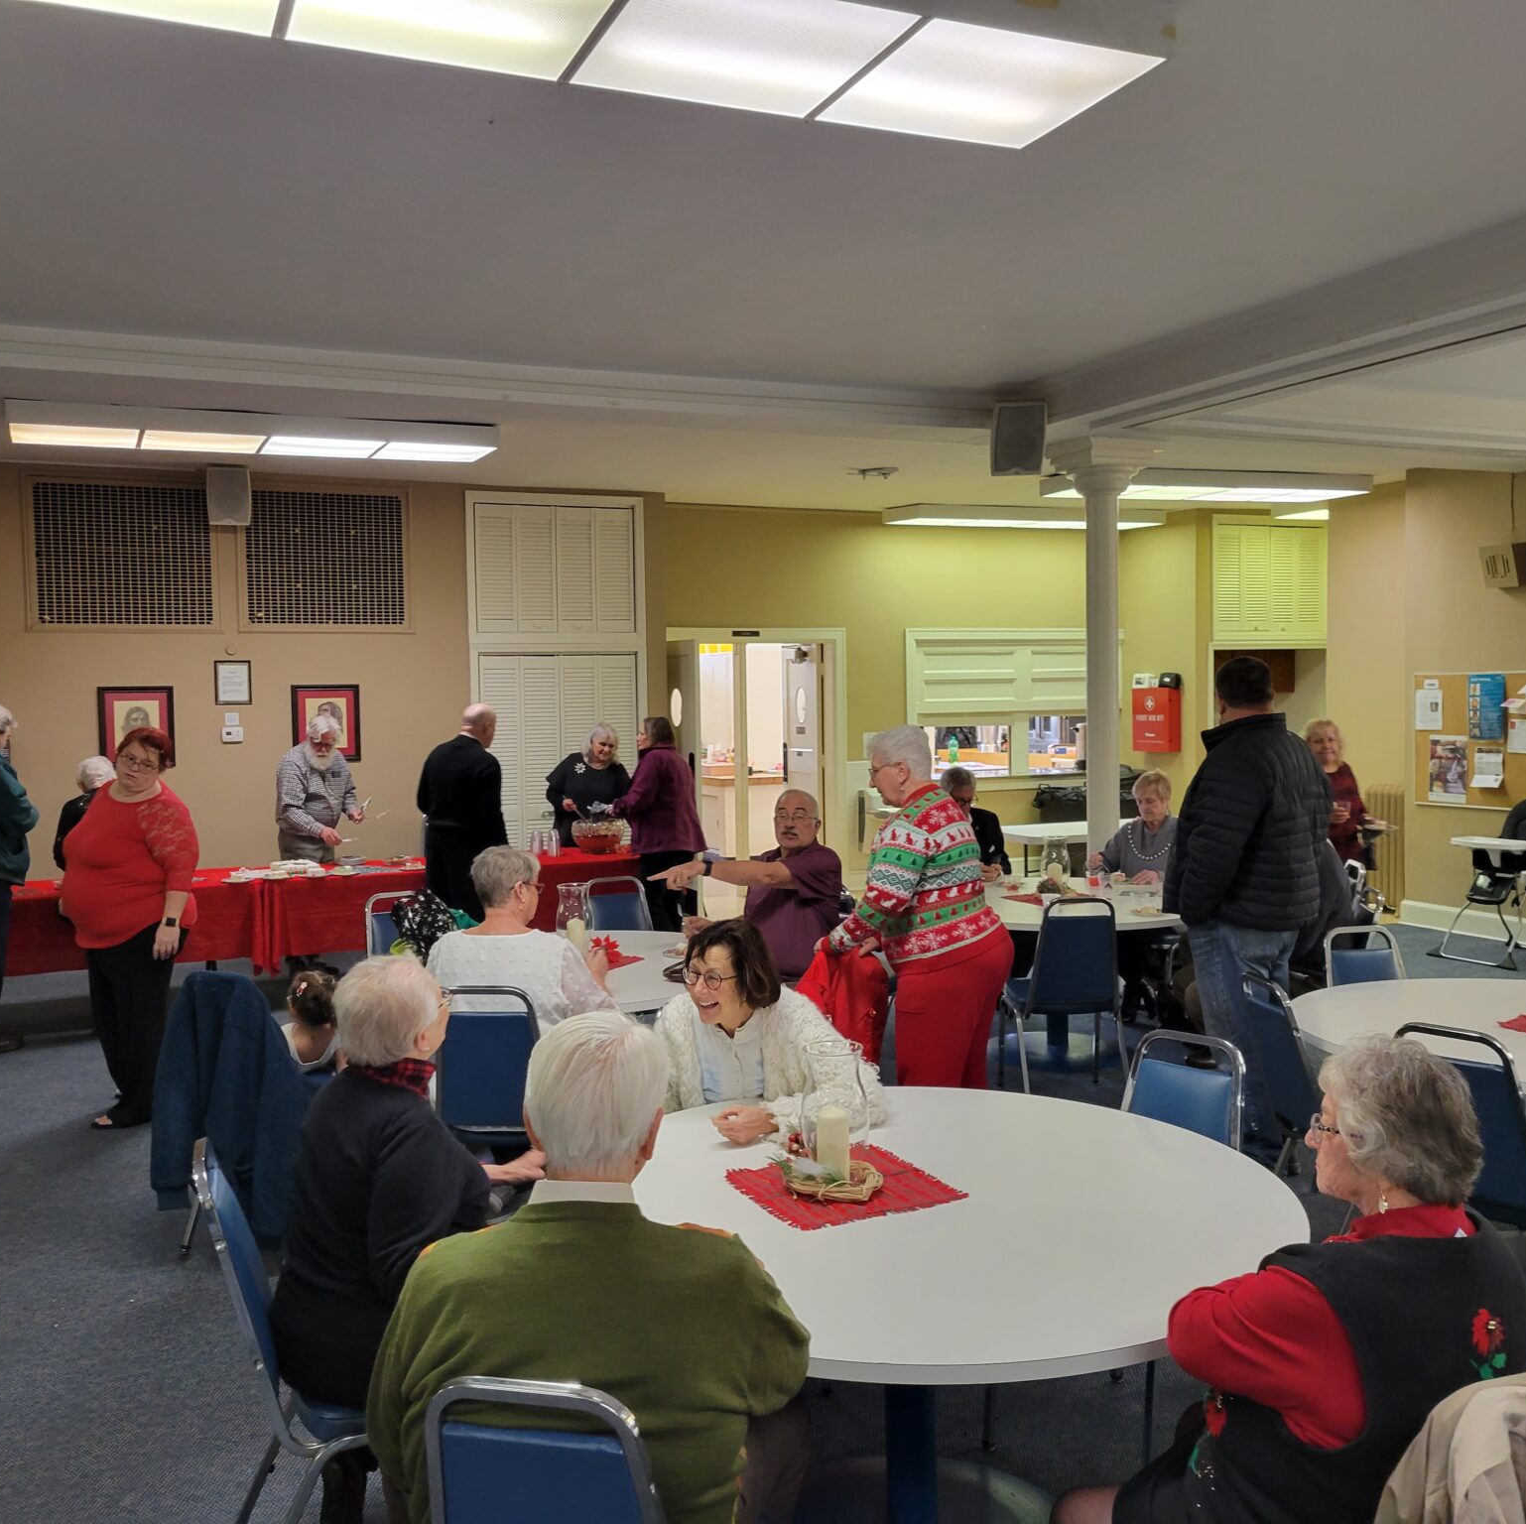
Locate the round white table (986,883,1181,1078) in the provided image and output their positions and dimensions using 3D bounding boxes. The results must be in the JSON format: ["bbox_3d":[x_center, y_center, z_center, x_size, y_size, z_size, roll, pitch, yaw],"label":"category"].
[{"bbox_3d":[1.414,1.005,7.155,1.520,0.745,1.520,-1,3,0],"label":"round white table"}]

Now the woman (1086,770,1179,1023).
[{"bbox_3d":[1.938,0.690,7.887,0.560,1.270,0.750,1,4,33],"label":"woman"}]

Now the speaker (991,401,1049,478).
[{"bbox_3d":[1.306,-1.655,7.800,0.265,0.380,0.210,-1,12,-17],"label":"speaker"}]

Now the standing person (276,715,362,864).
[{"bbox_3d":[-2.694,0.501,9.206,0.540,1.620,0.480,-2,3,-31],"label":"standing person"}]

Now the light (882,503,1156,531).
[{"bbox_3d":[2.212,-2.055,12.813,2.360,0.125,0.590,-2,3,-23],"label":"light"}]

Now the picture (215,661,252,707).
[{"bbox_3d":[-3.511,-0.527,10.124,0.245,0.305,0.025,-2,3,-23],"label":"picture"}]

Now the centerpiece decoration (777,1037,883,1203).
[{"bbox_3d":[0.137,0.707,3.054,0.210,0.270,0.205,-1,3,0],"label":"centerpiece decoration"}]

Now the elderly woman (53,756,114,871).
[{"bbox_3d":[-3.309,0.670,7.517,0.450,1.450,0.360,-2,3,-30],"label":"elderly woman"}]

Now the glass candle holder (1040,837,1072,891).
[{"bbox_3d":[1.394,0.507,7.264,0.135,0.260,0.135,-1,3,0],"label":"glass candle holder"}]

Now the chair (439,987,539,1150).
[{"bbox_3d":[-0.780,1.072,4.600,0.430,0.870,0.520,0,3,2],"label":"chair"}]

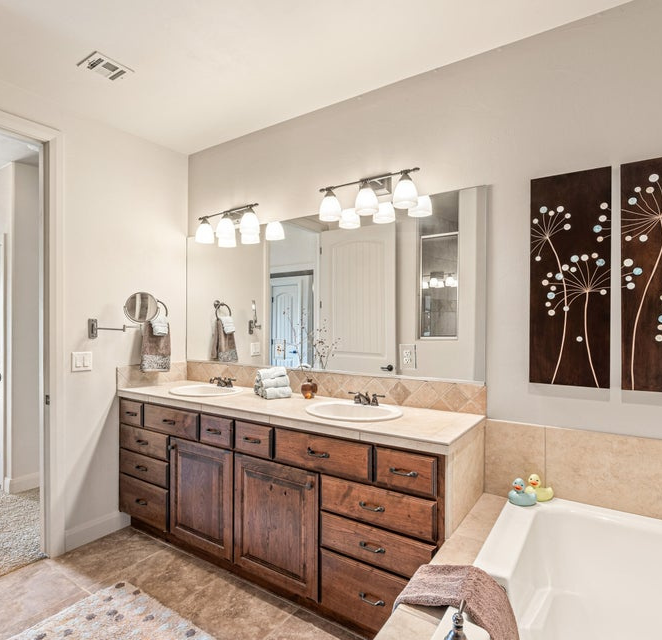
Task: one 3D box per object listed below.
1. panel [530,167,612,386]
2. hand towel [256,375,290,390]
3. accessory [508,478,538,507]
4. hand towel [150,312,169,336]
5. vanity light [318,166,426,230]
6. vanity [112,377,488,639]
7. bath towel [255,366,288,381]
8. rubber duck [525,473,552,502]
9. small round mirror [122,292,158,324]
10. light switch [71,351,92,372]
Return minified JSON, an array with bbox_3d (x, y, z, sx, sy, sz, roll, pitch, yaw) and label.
[{"bbox_3d":[1.032,-0.172,1.733,0.302,0.914,0.028,0,0,33],"label":"panel"},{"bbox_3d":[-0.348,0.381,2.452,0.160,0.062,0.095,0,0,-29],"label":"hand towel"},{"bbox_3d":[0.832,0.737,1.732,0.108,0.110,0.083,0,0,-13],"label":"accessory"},{"bbox_3d":[-1.223,0.037,2.836,0.075,0.160,0.095,0,0,33],"label":"hand towel"},{"bbox_3d":[0.209,-0.674,2.182,0.605,0.222,0.173,0,0,33],"label":"vanity light"},{"bbox_3d":[-0.337,0.934,2.329,2.245,0.931,0.545,0,0,33],"label":"vanity"},{"bbox_3d":[-0.359,0.323,2.471,0.155,0.062,0.075,0,0,-29],"label":"bath towel"},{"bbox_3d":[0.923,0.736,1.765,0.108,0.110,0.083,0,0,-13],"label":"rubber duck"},{"bbox_3d":[-1.235,-0.085,2.608,0.222,0.210,0.030,0,0,-15],"label":"small round mirror"},{"bbox_3d":[-1.559,0.263,2.501,0.010,0.121,0.118,0,0,33],"label":"light switch"}]

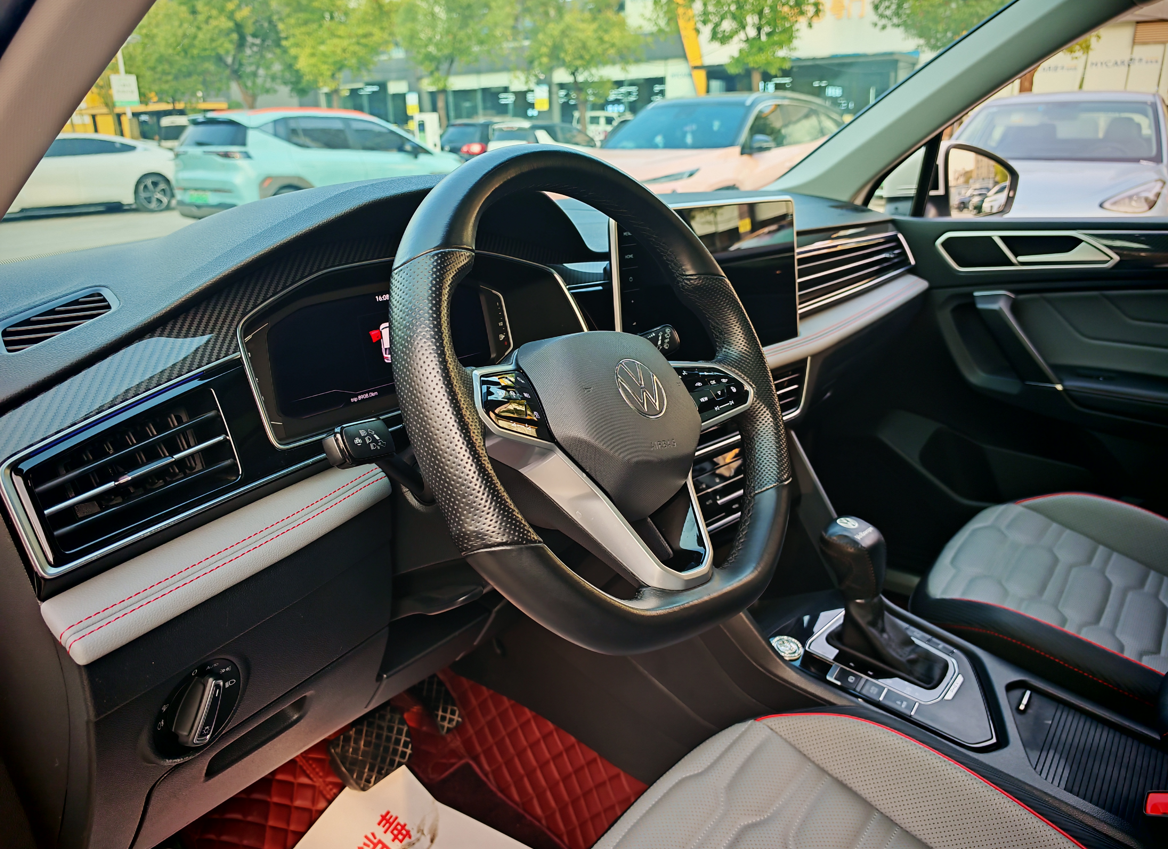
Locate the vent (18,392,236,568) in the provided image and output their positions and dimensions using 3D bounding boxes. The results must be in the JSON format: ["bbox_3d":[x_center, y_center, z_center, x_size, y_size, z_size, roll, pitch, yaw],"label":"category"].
[{"bbox_3d":[-0.279,0.030,0.505,0.036,0.061,0.124,-18,9,38],"label":"vent"}]

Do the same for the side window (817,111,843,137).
[{"bbox_3d":[2.631,-3.212,8.650,0.081,0.233,0.609,15,25,35],"label":"side window"}]

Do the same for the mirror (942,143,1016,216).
[{"bbox_3d":[0.748,-0.485,1.629,0.213,0.157,0.132,-14,25,-34],"label":"mirror"}]

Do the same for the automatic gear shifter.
[{"bbox_3d":[0.334,0.188,0.897,0.134,0.160,0.065,16,25,36],"label":"automatic gear shifter"}]

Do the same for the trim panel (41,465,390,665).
[{"bbox_3d":[-0.216,0.079,0.523,0.047,0.036,0.215,-3,18,39],"label":"trim panel"}]

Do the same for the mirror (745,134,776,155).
[{"bbox_3d":[1.512,-2.391,6.900,0.228,0.168,0.132,15,25,35],"label":"mirror"}]

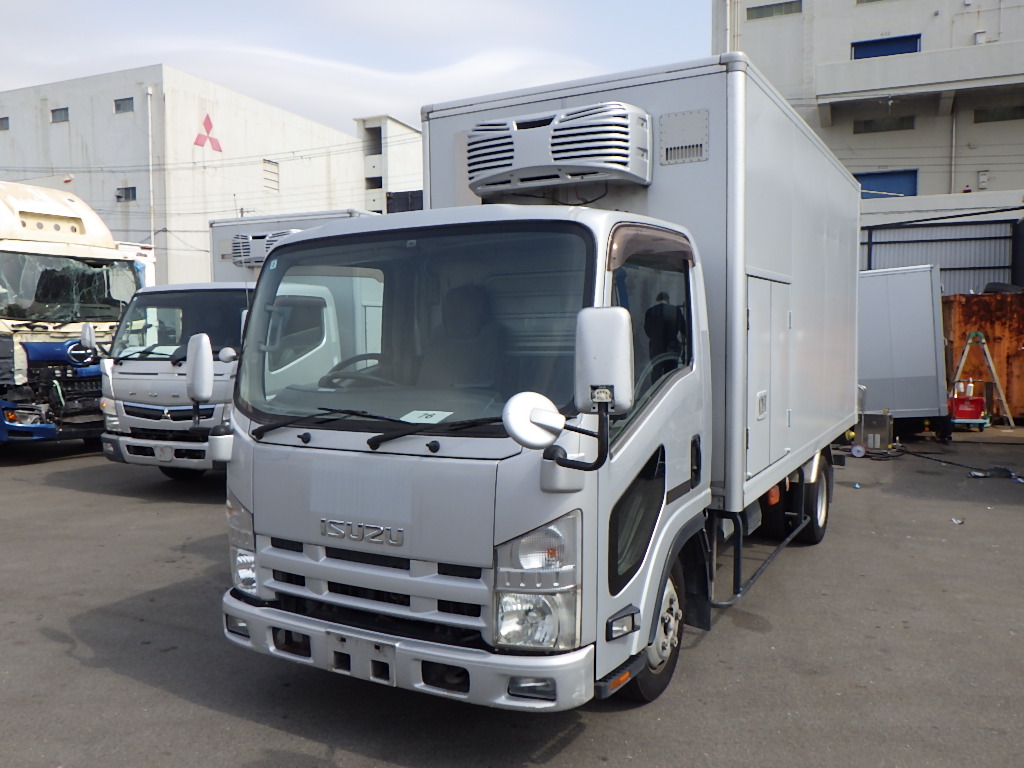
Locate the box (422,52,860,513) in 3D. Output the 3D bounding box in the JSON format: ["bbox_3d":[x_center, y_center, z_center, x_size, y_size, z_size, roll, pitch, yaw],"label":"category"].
[{"bbox_3d":[1.410,-0.639,6.544,1.940,2.292,4.453,1,4,30],"label":"box"}]

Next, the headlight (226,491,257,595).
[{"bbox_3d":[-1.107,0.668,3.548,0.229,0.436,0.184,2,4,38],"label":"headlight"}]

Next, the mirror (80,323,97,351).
[{"bbox_3d":[-4.434,-0.497,8.672,0.180,0.290,0.090,2,4,35],"label":"mirror"}]

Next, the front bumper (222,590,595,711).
[{"bbox_3d":[-0.507,1.003,3.224,1.699,0.223,0.291,1,4,30],"label":"front bumper"}]

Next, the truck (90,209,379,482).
[{"bbox_3d":[-2.131,-0.532,11.020,2.150,3.050,6.400,1,4,25],"label":"truck"}]

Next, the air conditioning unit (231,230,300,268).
[{"bbox_3d":[-2.787,-1.537,9.550,0.990,0.420,0.340,1,4,25],"label":"air conditioning unit"}]

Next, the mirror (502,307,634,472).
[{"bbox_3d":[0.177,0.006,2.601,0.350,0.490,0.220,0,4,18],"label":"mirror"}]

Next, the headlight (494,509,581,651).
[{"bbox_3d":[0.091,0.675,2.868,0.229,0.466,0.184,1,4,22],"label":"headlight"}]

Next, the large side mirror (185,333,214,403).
[{"bbox_3d":[-1.380,-0.073,3.657,0.170,0.310,0.090,2,5,41],"label":"large side mirror"}]

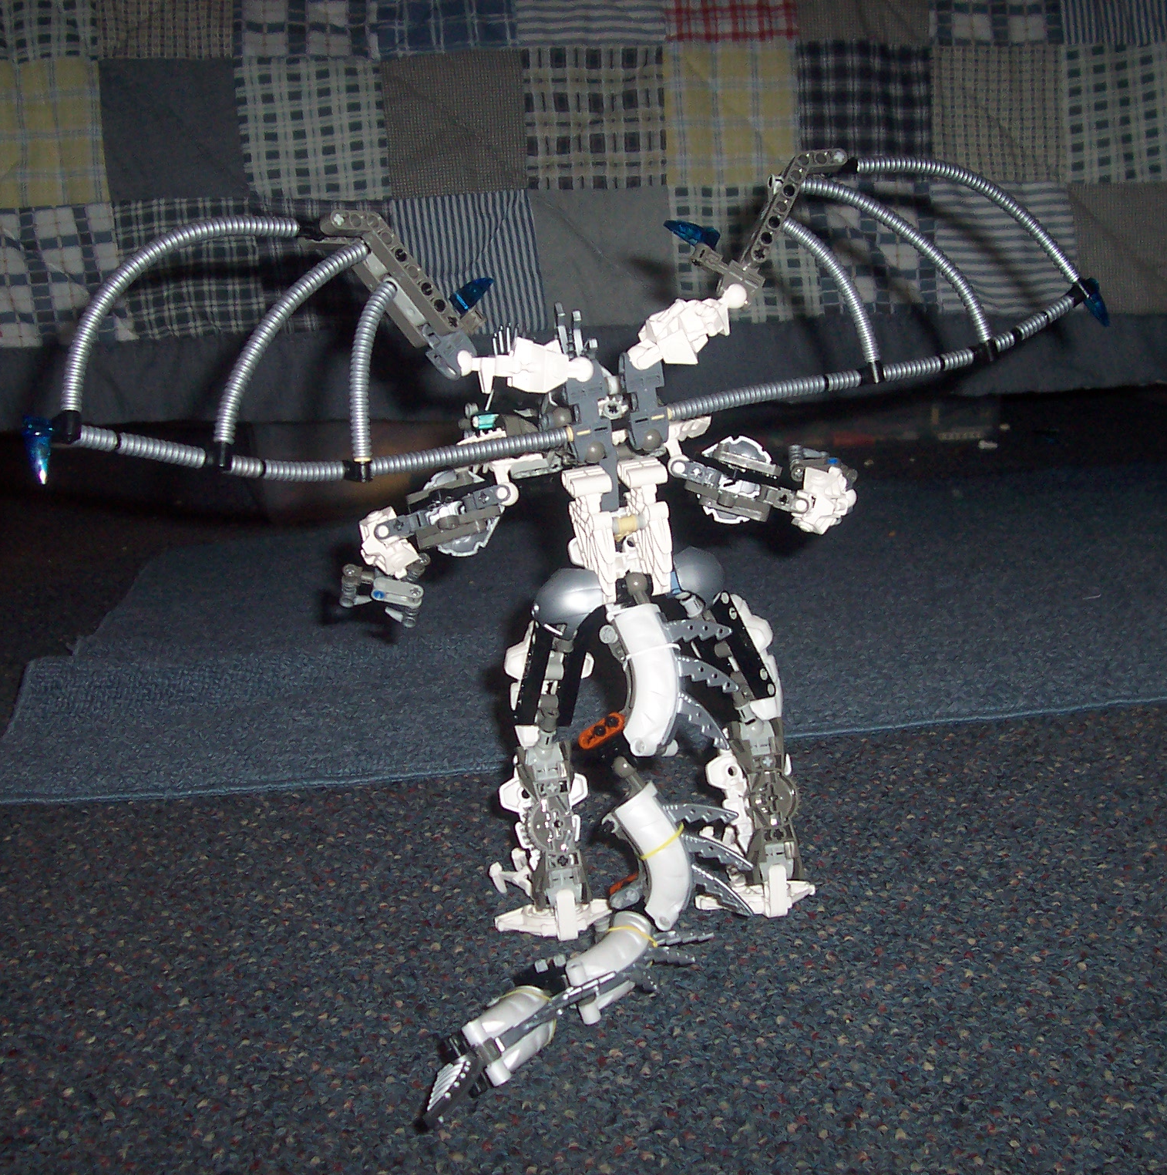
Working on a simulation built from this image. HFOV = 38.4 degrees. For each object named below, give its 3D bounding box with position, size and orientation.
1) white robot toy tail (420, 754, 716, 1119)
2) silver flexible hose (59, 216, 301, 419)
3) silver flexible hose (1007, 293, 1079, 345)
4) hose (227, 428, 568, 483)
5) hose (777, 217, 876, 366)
[{"bbox_3d":[-0.011,0.123,0.606,0.052,0.071,0.158,7,17,36],"label":"white robot toy tail"},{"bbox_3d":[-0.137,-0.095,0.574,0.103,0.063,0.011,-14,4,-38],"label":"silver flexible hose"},{"bbox_3d":[0.204,-0.119,0.739,0.038,0.009,0.007,-30,23,-20],"label":"silver flexible hose"},{"bbox_3d":[-0.065,-0.048,0.616,0.150,0.014,0.013,-8,14,-35],"label":"hose"},{"bbox_3d":[0.103,-0.125,0.702,0.042,0.064,0.009,-7,9,-14],"label":"hose"}]

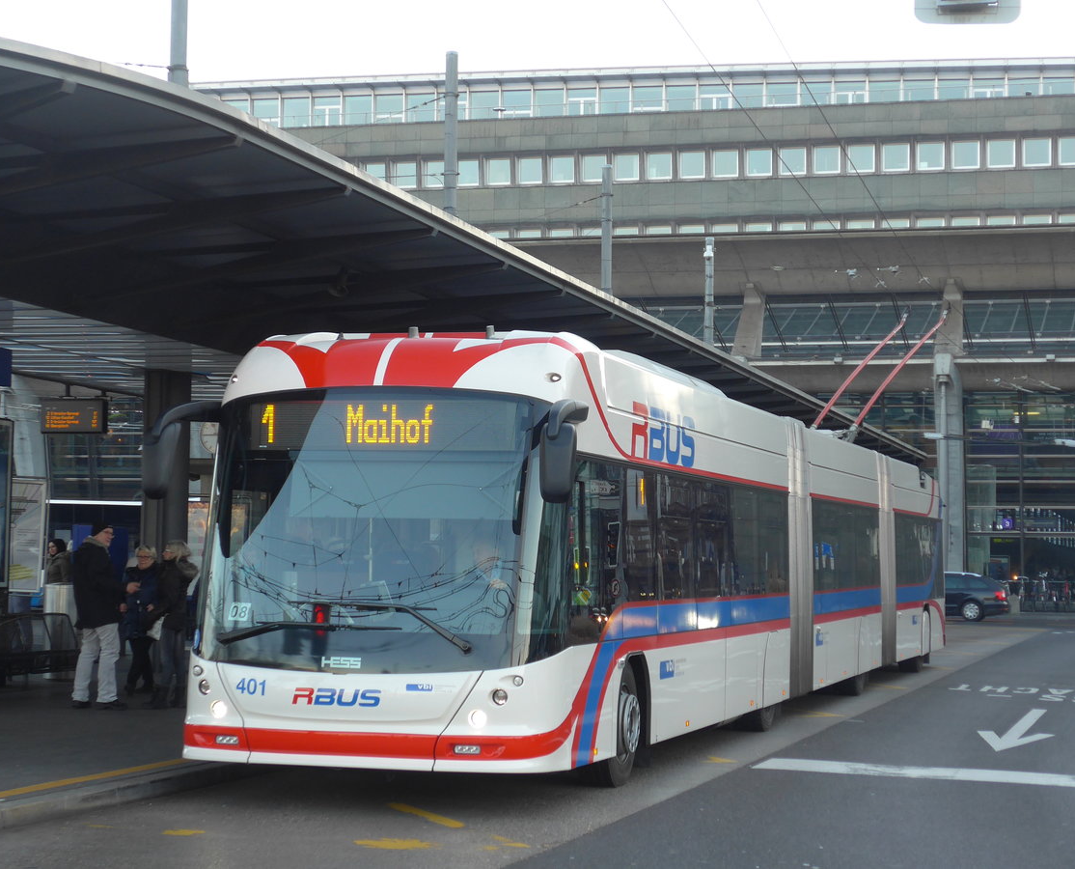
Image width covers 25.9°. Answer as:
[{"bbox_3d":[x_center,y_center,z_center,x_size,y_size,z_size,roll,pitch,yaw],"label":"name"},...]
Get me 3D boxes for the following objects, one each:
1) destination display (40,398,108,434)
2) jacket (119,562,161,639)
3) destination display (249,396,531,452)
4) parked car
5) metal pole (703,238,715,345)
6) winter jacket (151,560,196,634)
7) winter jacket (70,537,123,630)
[{"bbox_3d":[-5.477,-0.210,27.600,0.840,0.420,0.140,0,-3,16],"label":"destination display"},{"bbox_3d":[-4.301,1.809,25.300,0.500,0.800,0.350,1,-3,3],"label":"jacket"},{"bbox_3d":[-1.047,-0.064,16.279,1.970,0.360,0.120,0,-3,16],"label":"destination display"},{"bbox_3d":[12.038,4.898,71.427,4.800,1.510,1.820,0,-3,14],"label":"parked car"},{"bbox_3d":[4.406,-0.095,60.739,0.230,10.050,0.230,0,-3,16],"label":"metal pole"},{"bbox_3d":[-3.666,1.612,23.500,0.400,0.750,0.500,0,-3,9],"label":"winter jacket"},{"bbox_3d":[-4.383,1.483,23.300,0.440,0.930,0.560,2,-3,-15],"label":"winter jacket"}]

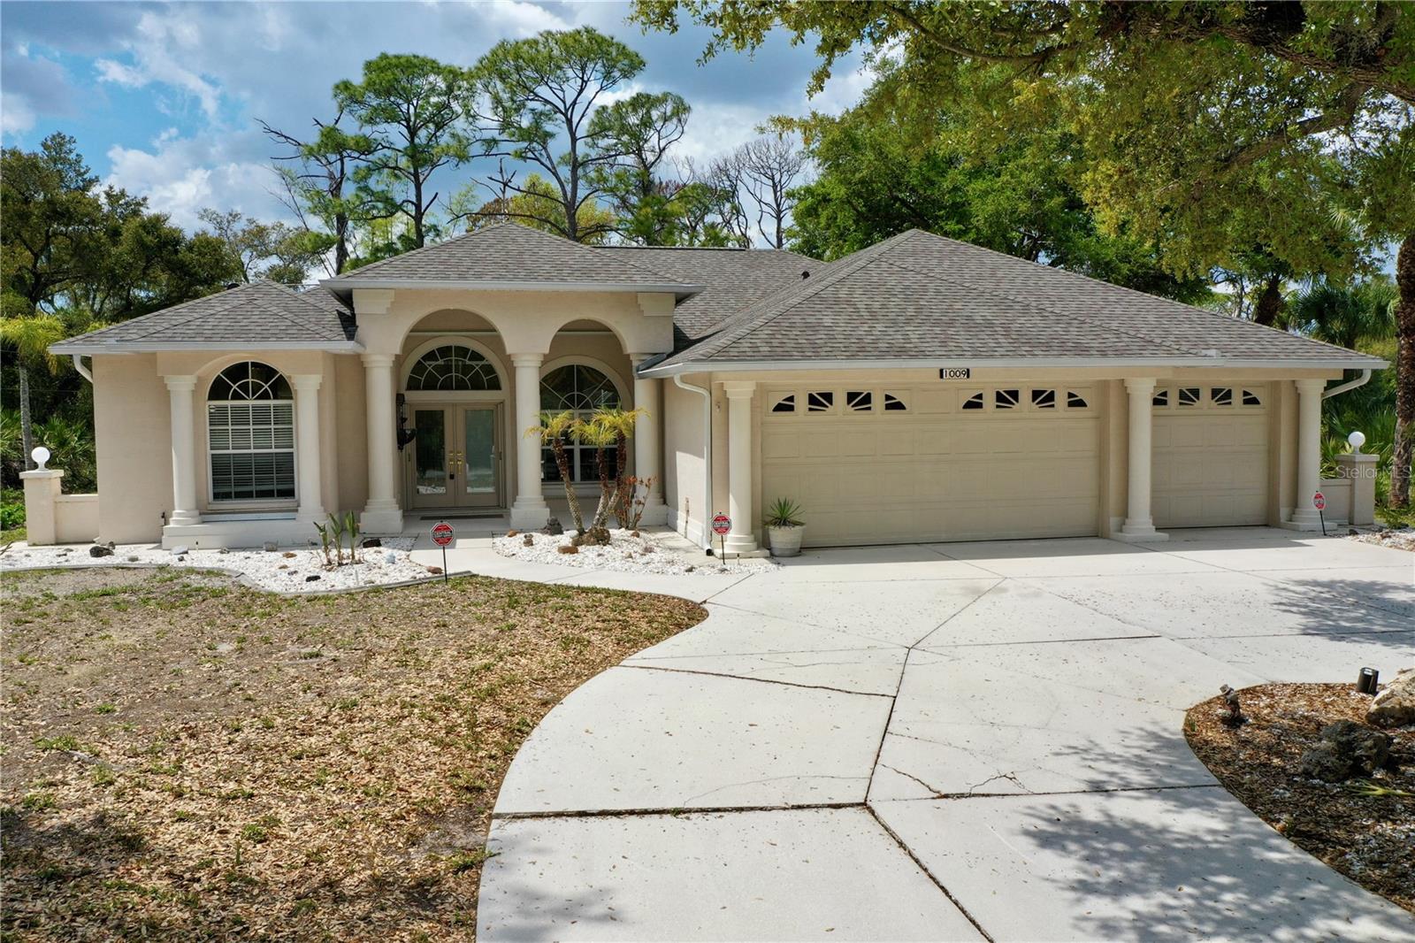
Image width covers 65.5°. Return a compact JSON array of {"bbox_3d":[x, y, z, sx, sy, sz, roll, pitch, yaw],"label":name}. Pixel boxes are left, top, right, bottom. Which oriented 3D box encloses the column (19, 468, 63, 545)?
[{"bbox_3d":[-10.908,0.599,18.098,0.488,1.198,0.488,-1,4,-10],"label":"column"}]

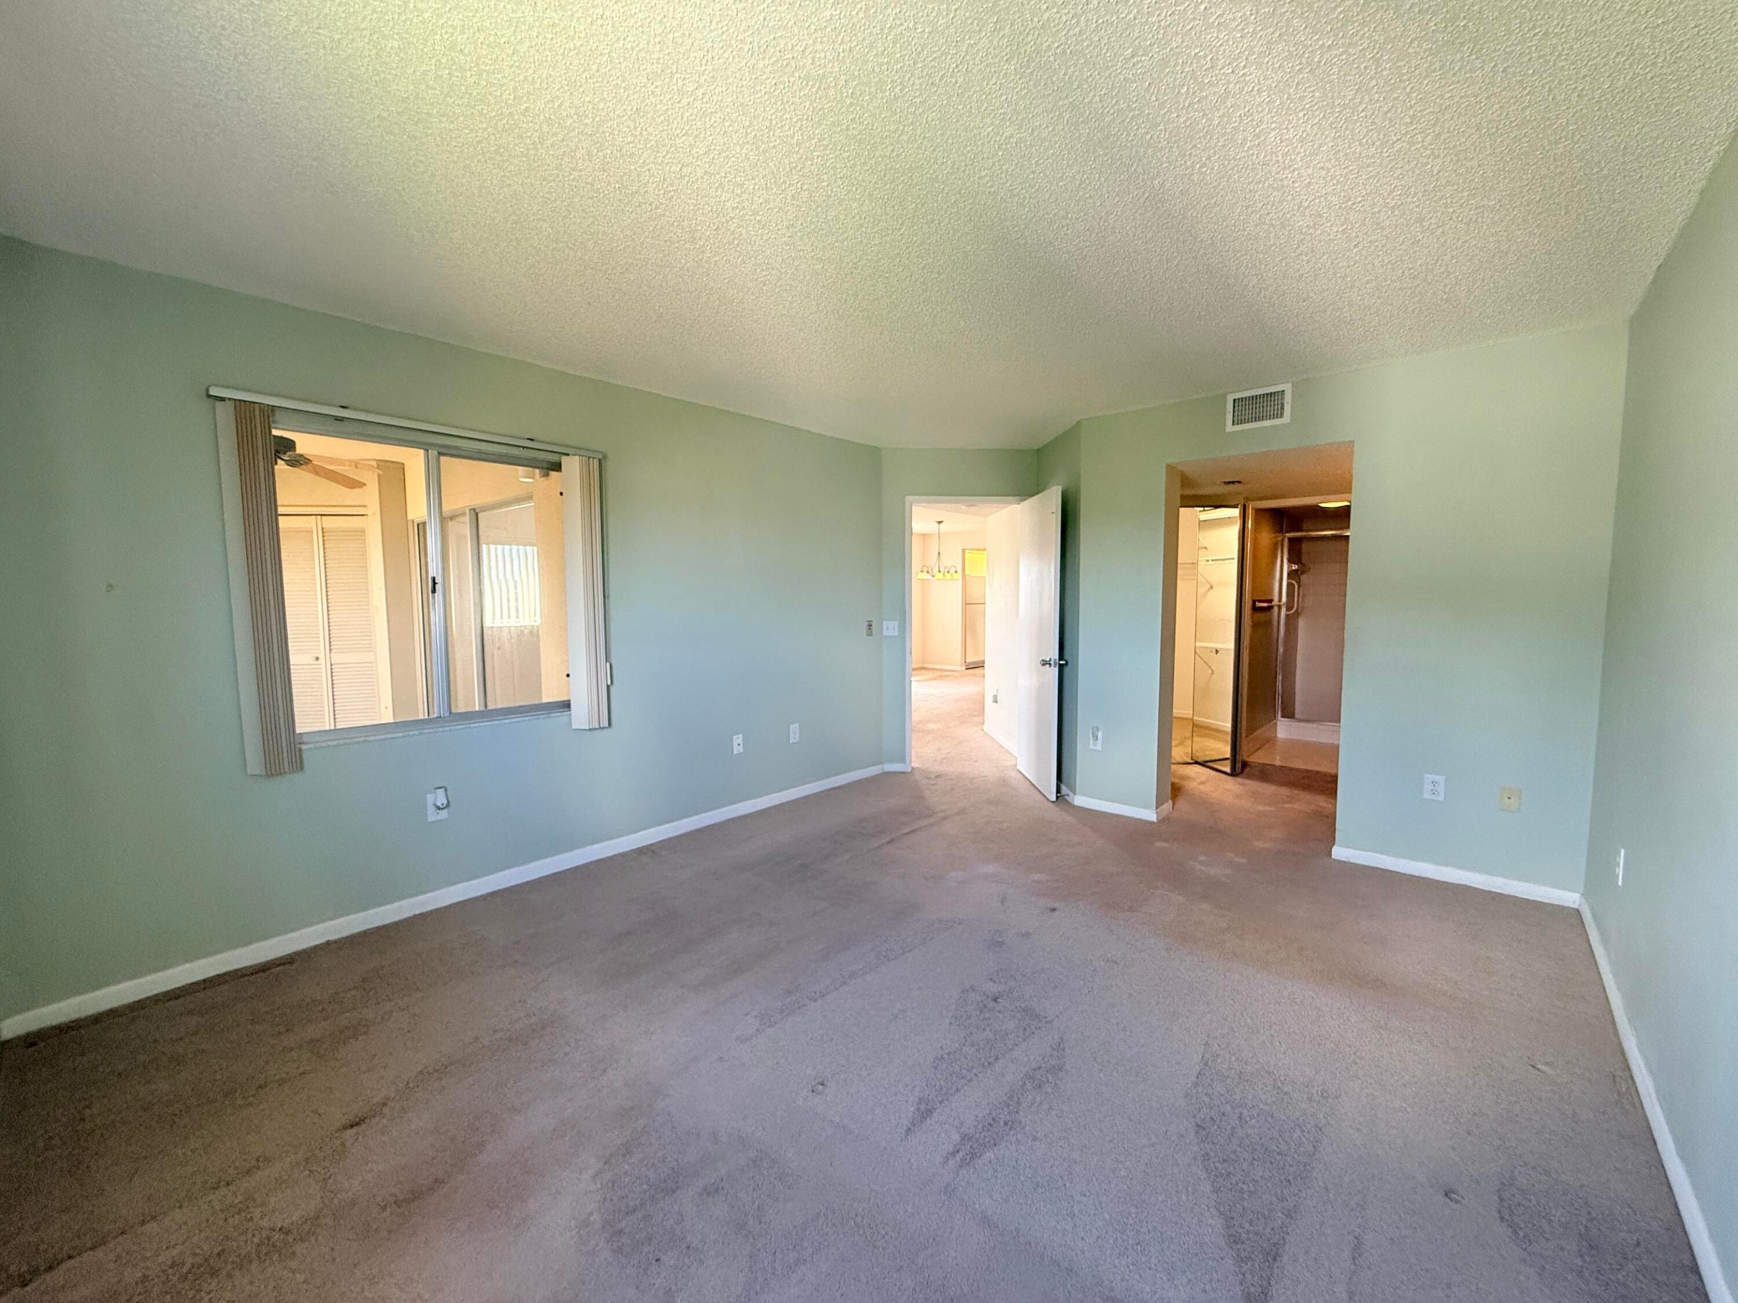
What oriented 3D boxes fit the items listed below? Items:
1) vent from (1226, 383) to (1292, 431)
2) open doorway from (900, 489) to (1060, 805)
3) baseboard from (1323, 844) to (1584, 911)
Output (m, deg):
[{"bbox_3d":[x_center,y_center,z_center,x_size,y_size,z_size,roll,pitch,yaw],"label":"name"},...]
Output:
[{"bbox_3d":[2.047,-1.276,3.693,0.300,0.198,0.025,4,6,41],"label":"vent"},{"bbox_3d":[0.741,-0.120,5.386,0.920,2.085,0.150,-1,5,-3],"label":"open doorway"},{"bbox_3d":[2.717,1.054,3.314,0.900,0.068,0.017,4,6,41],"label":"baseboard"}]

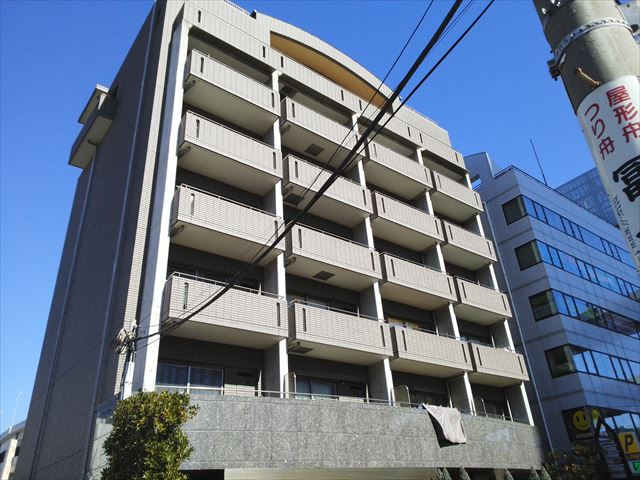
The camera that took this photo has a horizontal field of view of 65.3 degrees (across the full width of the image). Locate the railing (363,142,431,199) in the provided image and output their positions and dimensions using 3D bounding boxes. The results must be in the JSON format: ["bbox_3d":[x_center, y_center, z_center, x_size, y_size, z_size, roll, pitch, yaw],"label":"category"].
[{"bbox_3d":[3.507,-3.293,24.202,4.278,1.210,1.370,18,-36,-34],"label":"railing"}]

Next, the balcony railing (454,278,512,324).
[{"bbox_3d":[7.254,2.938,23.503,3.717,1.290,1.280,18,-36,-33],"label":"balcony railing"}]

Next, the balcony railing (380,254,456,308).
[{"bbox_3d":[3.878,1.906,21.329,4.278,1.210,1.370,18,-36,-34],"label":"balcony railing"}]

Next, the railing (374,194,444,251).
[{"bbox_3d":[3.702,-0.739,22.674,4.188,1.290,1.280,18,-36,-33],"label":"railing"}]

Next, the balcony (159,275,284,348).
[{"bbox_3d":[-2.906,2.274,14.884,3.758,1.210,1.370,18,-36,-34],"label":"balcony"}]

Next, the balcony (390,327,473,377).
[{"bbox_3d":[4.087,4.455,19.695,4.188,1.290,1.280,18,-36,-33],"label":"balcony"}]

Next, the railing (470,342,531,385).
[{"bbox_3d":[7.447,5.535,22.013,3.717,1.290,1.280,18,-36,-33],"label":"railing"}]

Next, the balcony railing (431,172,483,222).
[{"bbox_3d":[6.899,-2.213,26.593,3.832,1.210,1.370,18,-36,-34],"label":"balcony railing"}]

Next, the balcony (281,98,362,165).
[{"bbox_3d":[-0.056,-4.441,21.664,4.200,1.210,1.370,18,-36,-34],"label":"balcony"}]

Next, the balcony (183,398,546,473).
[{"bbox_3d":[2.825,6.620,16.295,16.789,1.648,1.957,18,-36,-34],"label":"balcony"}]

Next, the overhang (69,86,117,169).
[{"bbox_3d":[-12.145,-5.962,26.635,0.870,2.100,4.600,18,-36,-33],"label":"overhang"}]

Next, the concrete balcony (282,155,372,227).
[{"bbox_3d":[0.136,-1.886,20.214,4.150,1.290,1.280,18,-36,-33],"label":"concrete balcony"}]

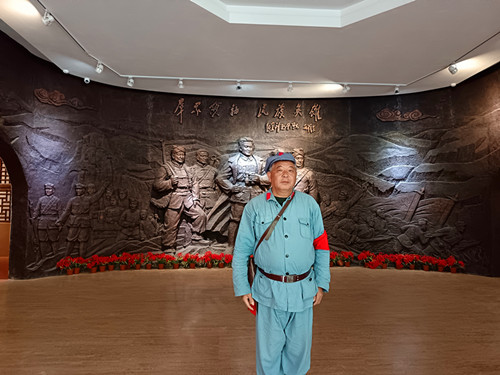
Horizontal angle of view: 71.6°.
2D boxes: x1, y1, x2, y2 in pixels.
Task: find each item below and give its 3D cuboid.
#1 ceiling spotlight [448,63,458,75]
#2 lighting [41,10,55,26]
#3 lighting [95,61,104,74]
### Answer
[{"bbox_3d":[3.524,-2.059,6.001,0.140,0.175,0.110,0,-3,0],"label":"ceiling spotlight"},{"bbox_3d":[-2.538,-2.122,4.354,0.150,0.175,0.110,0,-3,-6],"label":"lighting"},{"bbox_3d":[-2.545,-2.025,5.863,0.140,0.195,0.110,-2,-4,30],"label":"lighting"}]

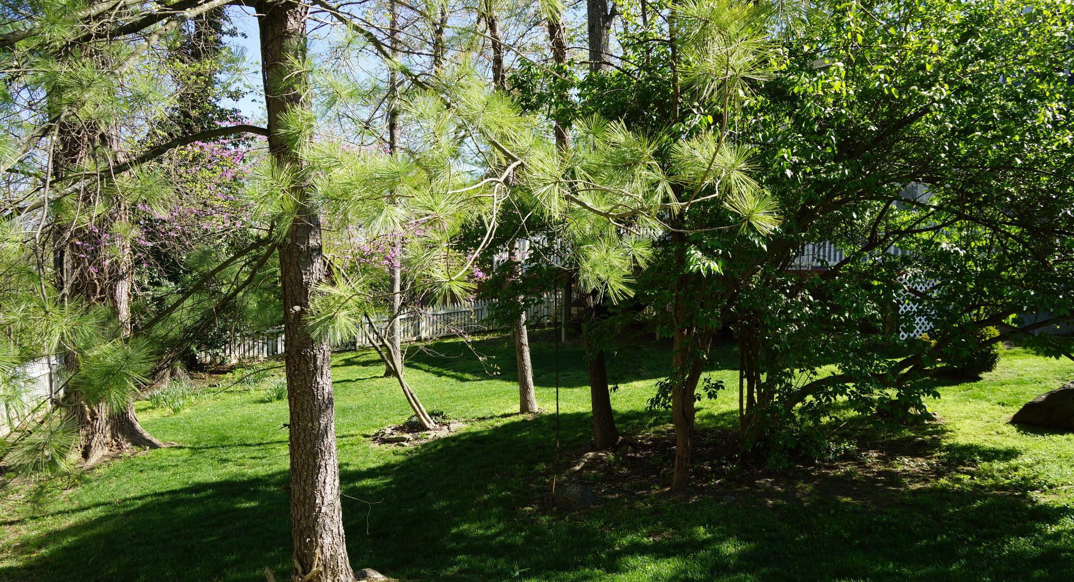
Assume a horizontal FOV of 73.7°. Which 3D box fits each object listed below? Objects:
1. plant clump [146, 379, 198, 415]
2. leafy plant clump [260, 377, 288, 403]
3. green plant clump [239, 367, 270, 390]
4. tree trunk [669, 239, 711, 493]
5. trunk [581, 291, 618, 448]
[{"bbox_3d":[-5.334,1.551,10.500,0.800,0.410,0.750,0,0,0],"label":"plant clump"},{"bbox_3d":[-4.381,1.653,12.000,0.530,0.370,0.500,0,1,0],"label":"leafy plant clump"},{"bbox_3d":[-5.450,1.699,13.800,0.600,0.370,0.520,0,1,0],"label":"green plant clump"},{"bbox_3d":[1.290,0.631,6.050,0.350,2.100,0.310,0,0,0],"label":"tree trunk"},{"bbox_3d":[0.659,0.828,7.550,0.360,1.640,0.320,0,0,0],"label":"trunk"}]

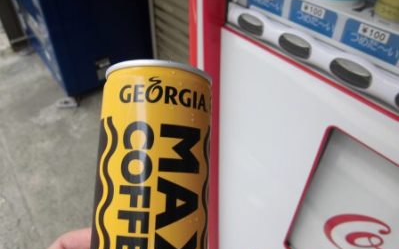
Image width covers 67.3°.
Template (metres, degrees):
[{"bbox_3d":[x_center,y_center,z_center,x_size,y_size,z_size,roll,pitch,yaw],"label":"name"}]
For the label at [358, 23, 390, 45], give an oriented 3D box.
[{"bbox_3d":[0.174,-0.090,0.298,0.002,0.010,0.031,-24,46,-27],"label":"label"}]

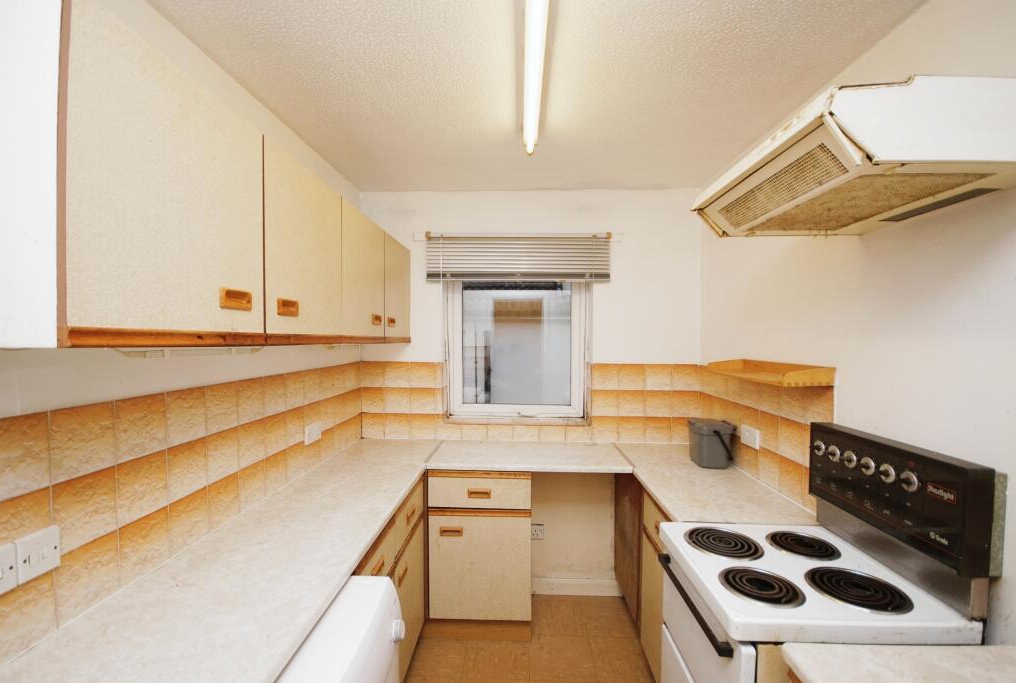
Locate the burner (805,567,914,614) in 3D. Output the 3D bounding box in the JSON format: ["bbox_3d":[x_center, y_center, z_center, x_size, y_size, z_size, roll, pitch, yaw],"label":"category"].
[{"bbox_3d":[0.834,0.594,1.024,0.197,0.025,0.197,0,1,2],"label":"burner"}]

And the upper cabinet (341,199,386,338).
[{"bbox_3d":[-0.742,-0.255,1.783,0.305,0.530,0.490,0,0,2],"label":"upper cabinet"}]

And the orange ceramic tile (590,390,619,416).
[{"bbox_3d":[0.564,0.359,2.480,0.150,0.150,0.010,0,1,2],"label":"orange ceramic tile"}]

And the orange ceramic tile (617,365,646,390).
[{"bbox_3d":[0.712,0.208,2.453,0.150,0.150,0.010,0,1,2],"label":"orange ceramic tile"}]

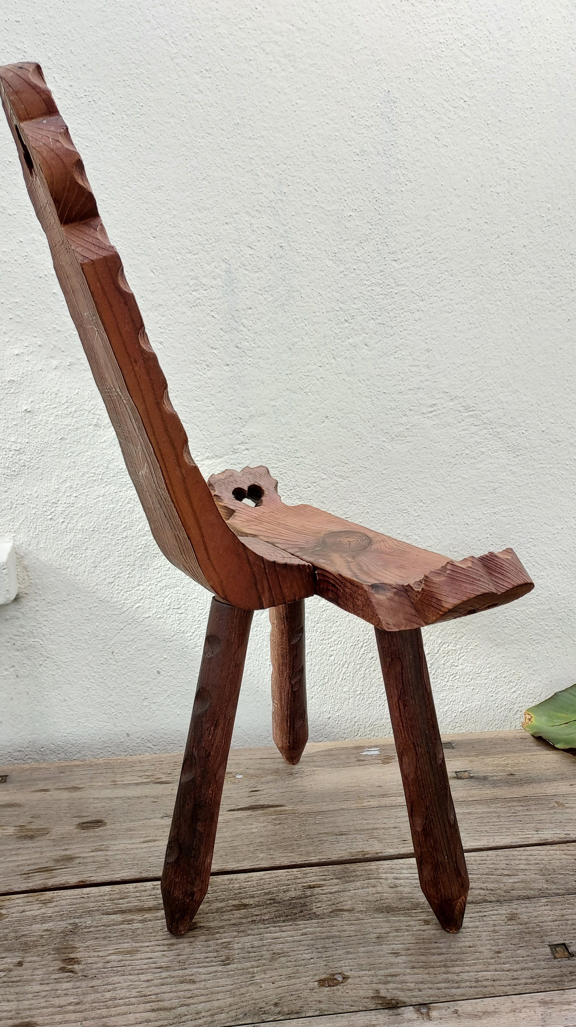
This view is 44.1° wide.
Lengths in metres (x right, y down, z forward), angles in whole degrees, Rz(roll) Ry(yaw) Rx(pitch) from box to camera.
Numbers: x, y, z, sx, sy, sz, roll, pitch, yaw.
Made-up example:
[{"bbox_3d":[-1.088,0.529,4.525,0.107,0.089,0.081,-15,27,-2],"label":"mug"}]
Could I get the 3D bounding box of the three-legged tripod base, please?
[{"bbox_3d":[-0.005,0.238,0.734,0.275,0.344,0.332,-12,21,-34],"label":"three-legged tripod base"}]

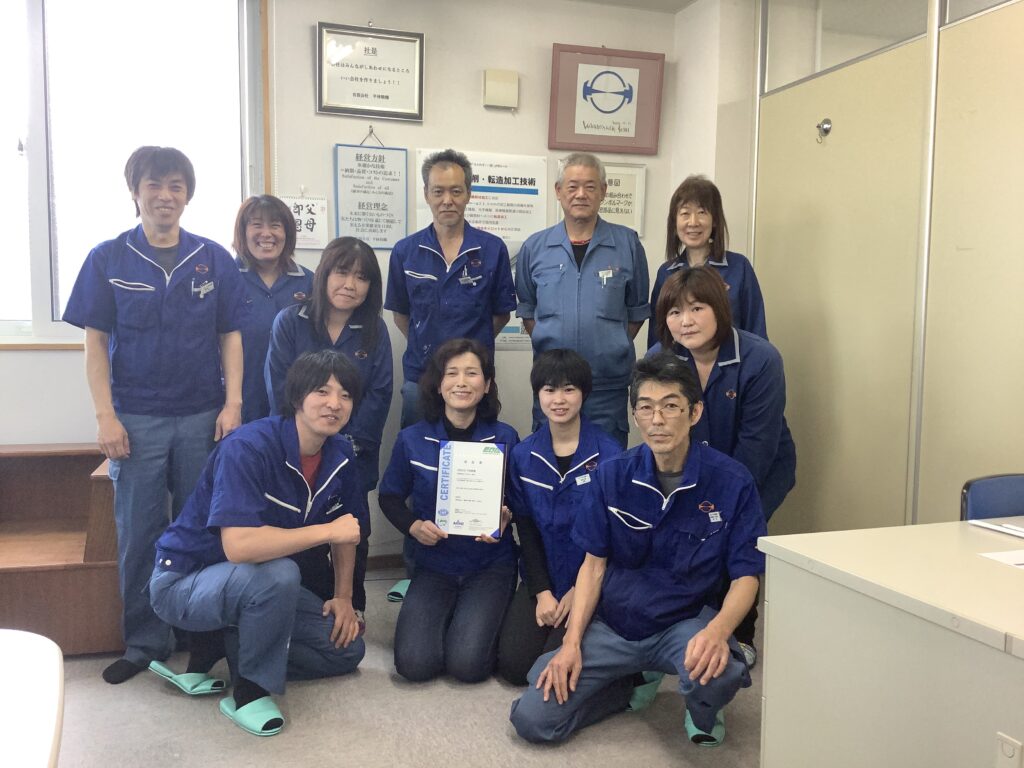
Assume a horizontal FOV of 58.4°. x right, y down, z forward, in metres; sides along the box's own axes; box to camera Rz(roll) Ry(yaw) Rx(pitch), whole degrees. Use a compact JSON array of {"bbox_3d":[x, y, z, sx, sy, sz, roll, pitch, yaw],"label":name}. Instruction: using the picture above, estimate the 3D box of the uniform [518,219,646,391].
[{"bbox_3d":[0.265,-0.300,3.500,0.500,0.660,0.290,0,4,2],"label":"uniform"}]

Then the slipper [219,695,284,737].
[{"bbox_3d":[-0.717,0.887,2.523,0.245,0.074,0.095,4,6,41],"label":"slipper"}]

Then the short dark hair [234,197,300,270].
[{"bbox_3d":[-0.882,-0.542,3.280,0.225,0.265,0.230,-1,5,-12],"label":"short dark hair"}]

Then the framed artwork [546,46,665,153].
[{"bbox_3d":[0.428,-1.288,4.150,0.545,0.470,0.030,-1,12,-19],"label":"framed artwork"}]

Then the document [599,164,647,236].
[{"bbox_3d":[0.419,-0.854,4.231,0.439,0.337,0.025,-1,5,-19],"label":"document"}]

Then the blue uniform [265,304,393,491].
[{"bbox_3d":[-0.616,0.039,3.080,0.430,0.600,0.320,0,18,-10],"label":"blue uniform"}]

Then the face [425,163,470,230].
[{"bbox_3d":[-0.243,-0.709,3.450,0.160,0.235,0.150,0,5,-5],"label":"face"}]

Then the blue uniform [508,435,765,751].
[{"bbox_3d":[0.368,0.562,2.690,0.670,0.780,0.550,2,5,18],"label":"blue uniform"}]

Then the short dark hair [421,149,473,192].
[{"bbox_3d":[-0.244,-0.792,3.420,0.190,0.165,0.200,0,4,-4],"label":"short dark hair"}]

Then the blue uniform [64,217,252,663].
[{"bbox_3d":[-1.171,0.179,3.020,0.540,1.390,0.290,-1,5,-19],"label":"blue uniform"}]

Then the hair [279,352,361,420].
[{"bbox_3d":[-0.575,-0.002,2.770,0.235,0.195,0.225,-1,5,-16],"label":"hair"}]

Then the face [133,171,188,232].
[{"bbox_3d":[-1.067,-0.554,2.800,0.155,0.185,0.130,-1,5,-21],"label":"face"}]

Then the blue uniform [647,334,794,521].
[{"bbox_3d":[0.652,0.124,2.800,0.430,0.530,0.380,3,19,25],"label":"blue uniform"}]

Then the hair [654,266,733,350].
[{"bbox_3d":[0.532,-0.222,2.690,0.220,0.240,0.225,-5,8,26],"label":"hair"}]

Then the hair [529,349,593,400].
[{"bbox_3d":[0.158,-0.028,2.980,0.205,0.175,0.215,1,7,3],"label":"hair"}]

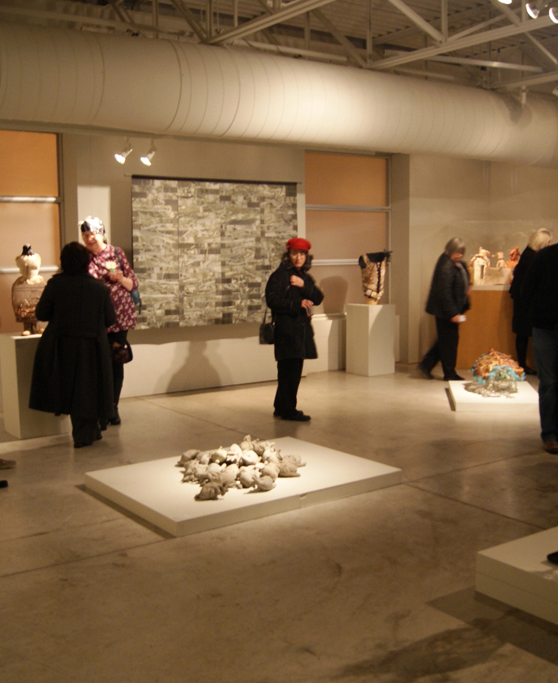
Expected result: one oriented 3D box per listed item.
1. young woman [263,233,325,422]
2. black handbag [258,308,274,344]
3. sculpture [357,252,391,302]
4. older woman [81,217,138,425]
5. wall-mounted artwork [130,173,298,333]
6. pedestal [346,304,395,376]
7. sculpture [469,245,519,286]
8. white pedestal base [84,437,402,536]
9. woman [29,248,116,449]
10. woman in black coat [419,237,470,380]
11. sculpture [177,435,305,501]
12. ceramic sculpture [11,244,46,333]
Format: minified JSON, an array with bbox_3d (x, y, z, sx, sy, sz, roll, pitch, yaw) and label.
[{"bbox_3d":[0.142,-0.124,7.060,0.400,1.651,0.530,4,7,40],"label":"young woman"},{"bbox_3d":[-0.106,-0.143,7.110,0.200,0.340,0.120,2,6,25],"label":"black handbag"},{"bbox_3d":[1.212,-0.814,9.796,0.380,0.688,0.270,-4,7,-31],"label":"sculpture"},{"bbox_3d":[-1.463,-0.145,6.630,0.500,1.831,0.420,2,6,25],"label":"older woman"},{"bbox_3d":[-0.660,-0.988,8.626,2.106,1.621,0.050,-5,7,-33],"label":"wall-mounted artwork"},{"bbox_3d":[1.182,-0.034,9.880,0.440,0.880,0.459,-4,7,-32],"label":"pedestal"},{"bbox_3d":[2.917,-1.024,10.350,0.700,0.540,0.350,0,6,12],"label":"sculpture"},{"bbox_3d":[-0.229,0.881,4.966,1.639,0.081,1.222,-5,7,-36],"label":"white pedestal base"},{"bbox_3d":[-1.648,0.016,6.162,0.700,1.609,0.480,-2,6,-8],"label":"woman"},{"bbox_3d":[2.028,-0.412,9.418,0.520,1.712,0.470,3,7,30],"label":"woman in black coat"},{"bbox_3d":[-0.272,0.779,4.978,0.950,0.170,0.890,-5,8,-36],"label":"sculpture"},{"bbox_3d":[-2.110,-0.436,6.510,0.320,0.775,0.270,-4,7,-30],"label":"ceramic sculpture"}]

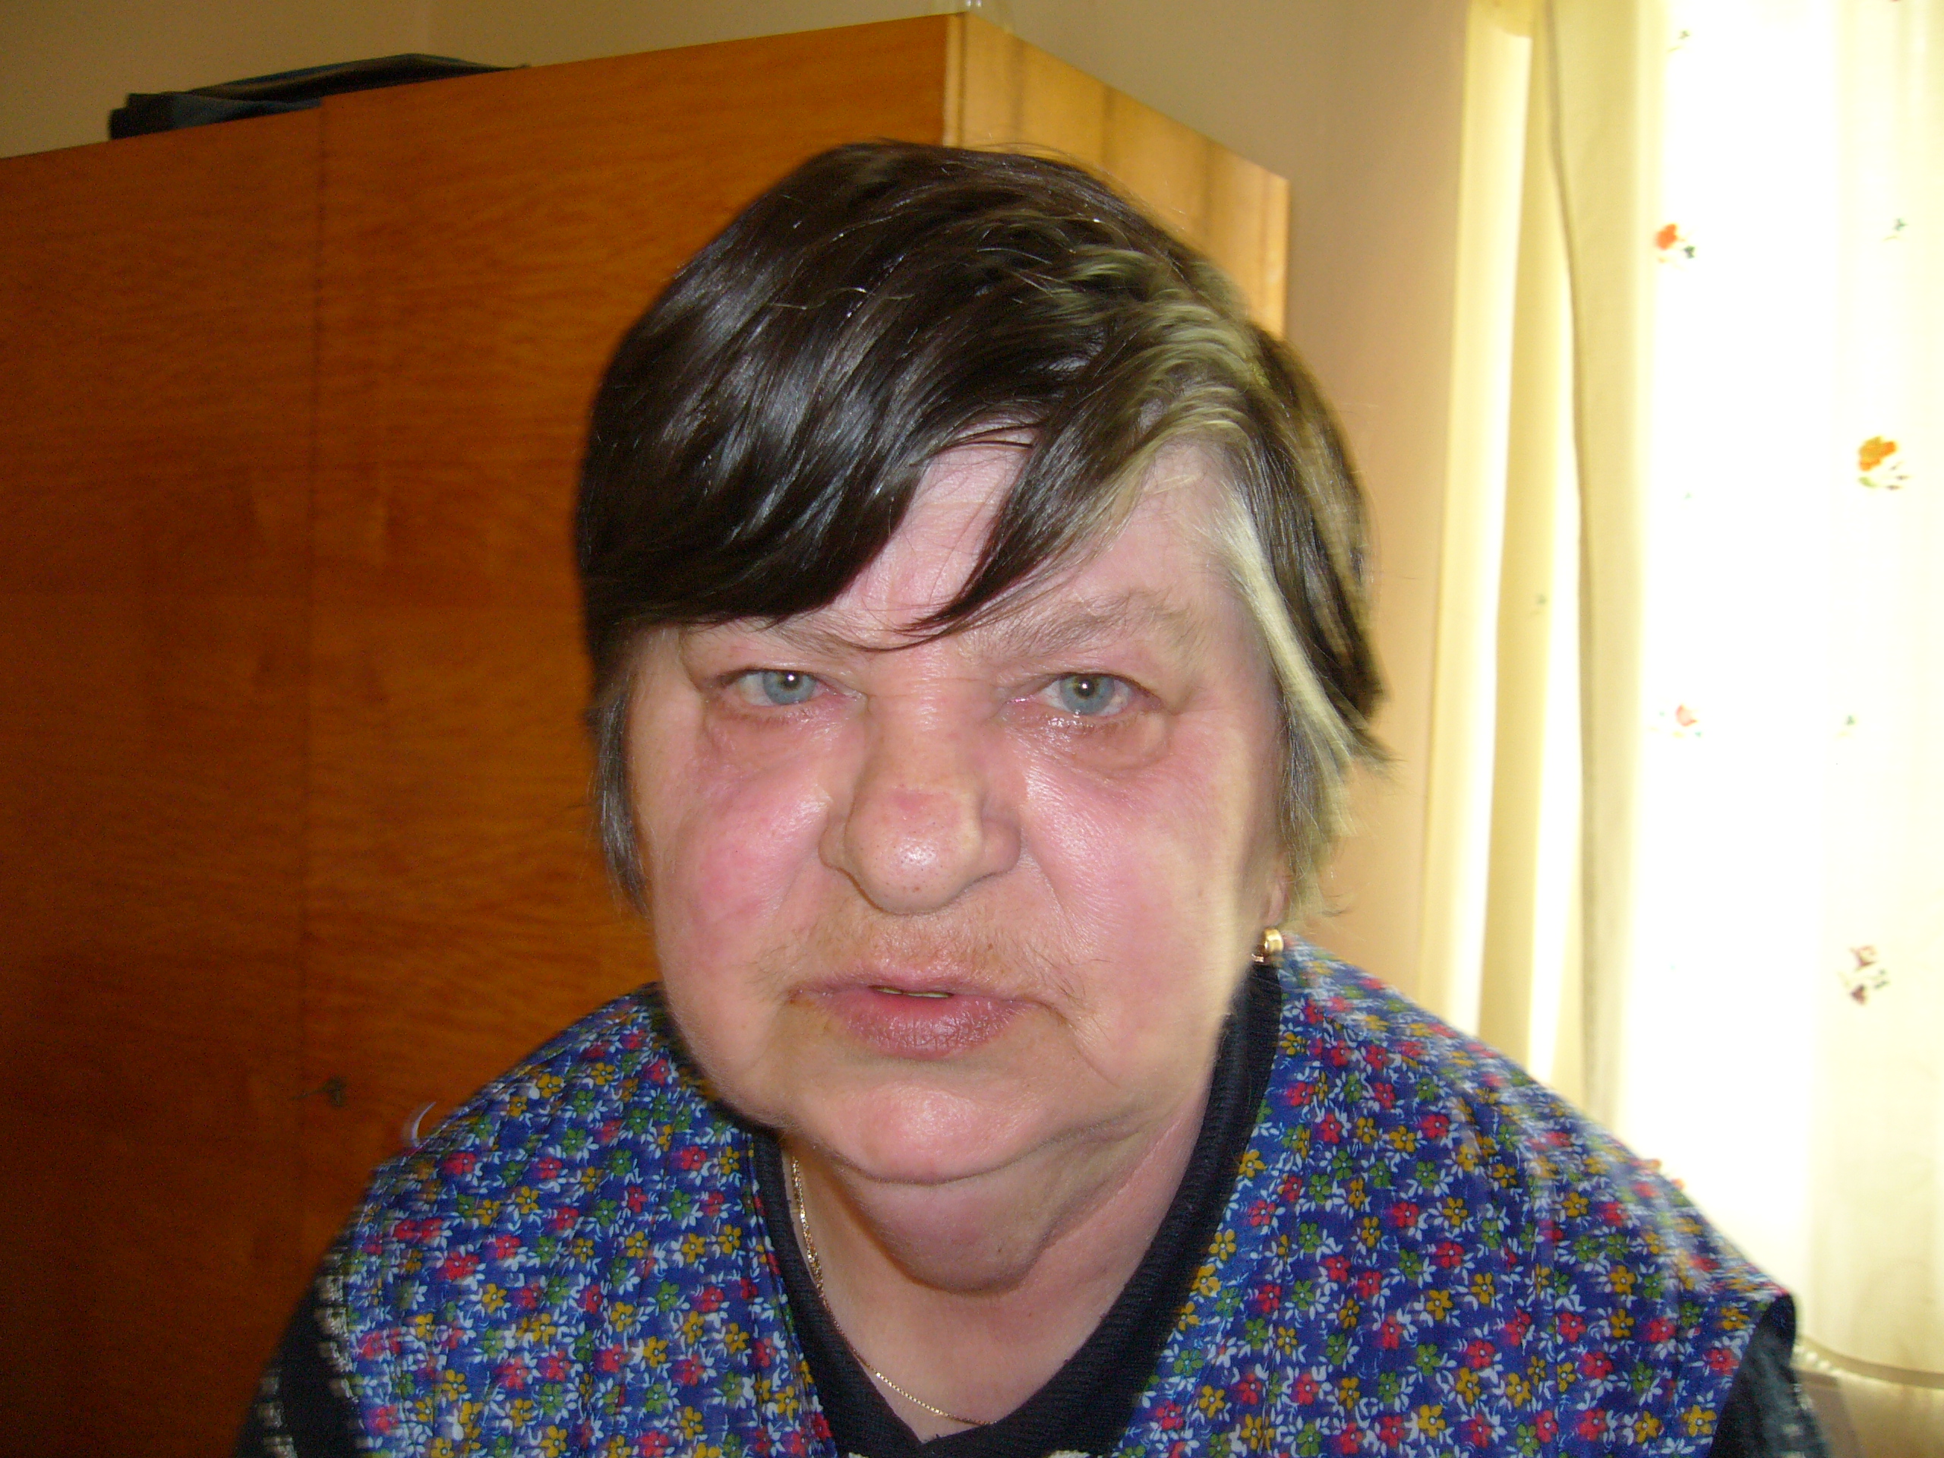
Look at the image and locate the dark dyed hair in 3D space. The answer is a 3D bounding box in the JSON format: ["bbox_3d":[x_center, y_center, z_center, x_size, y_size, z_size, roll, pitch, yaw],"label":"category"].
[{"bbox_3d":[0.003,-0.048,0.495,0.195,0.195,0.205,2,1,6],"label":"dark dyed hair"}]

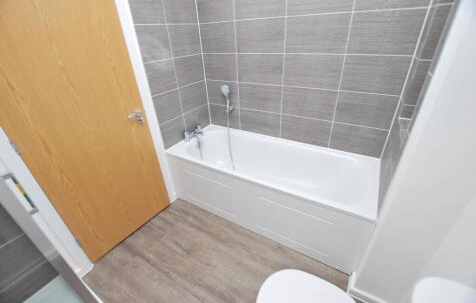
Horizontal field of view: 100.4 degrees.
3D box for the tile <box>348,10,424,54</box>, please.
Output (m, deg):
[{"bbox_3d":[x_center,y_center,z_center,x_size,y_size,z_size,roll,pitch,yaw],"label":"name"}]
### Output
[{"bbox_3d":[0.891,-0.721,1.208,0.388,0.252,0.012,15,36,28],"label":"tile"}]

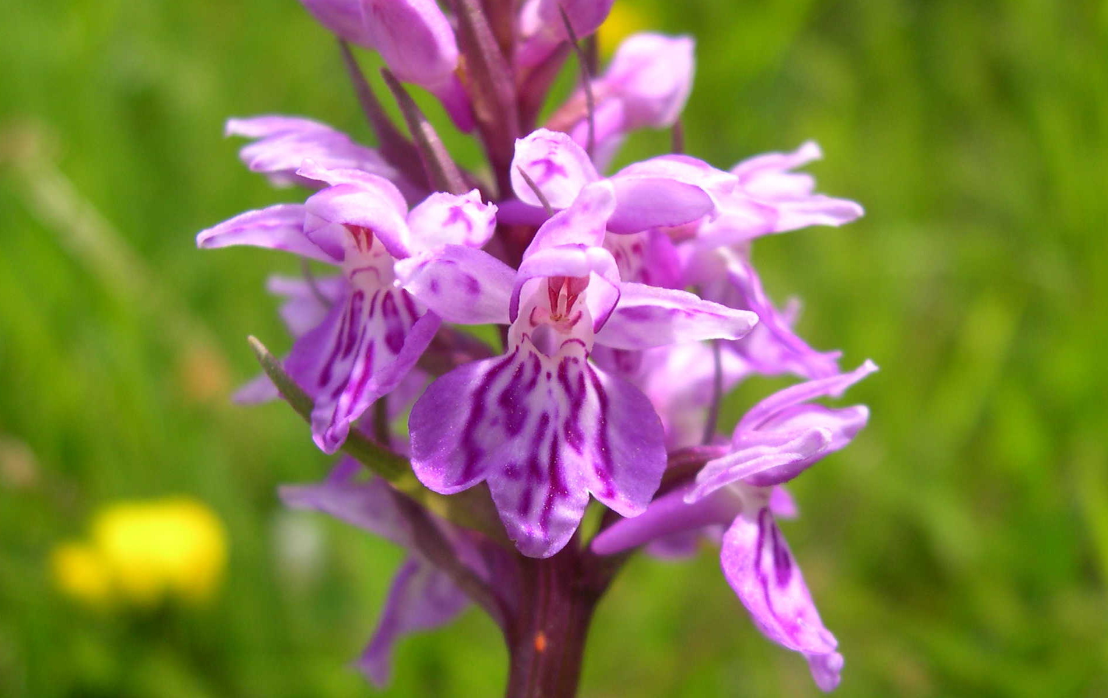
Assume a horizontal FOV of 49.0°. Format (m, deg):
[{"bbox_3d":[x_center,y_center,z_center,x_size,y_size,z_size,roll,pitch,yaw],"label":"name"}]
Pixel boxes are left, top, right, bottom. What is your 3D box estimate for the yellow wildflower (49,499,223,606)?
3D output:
[{"bbox_3d":[-0.075,0.037,0.220,0.029,0.016,0.022,0,18,0],"label":"yellow wildflower"}]

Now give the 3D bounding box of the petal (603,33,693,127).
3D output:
[{"bbox_3d":[0.006,-0.016,0.071,0.004,0.006,0.004,39,-6,-4],"label":"petal"}]

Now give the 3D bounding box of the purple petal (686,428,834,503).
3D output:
[{"bbox_3d":[0.012,0.007,0.069,0.009,0.003,0.003,-26,6,-5],"label":"purple petal"}]

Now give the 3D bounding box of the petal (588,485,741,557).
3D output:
[{"bbox_3d":[0.007,0.010,0.072,0.009,0.002,0.003,-21,0,0],"label":"petal"}]

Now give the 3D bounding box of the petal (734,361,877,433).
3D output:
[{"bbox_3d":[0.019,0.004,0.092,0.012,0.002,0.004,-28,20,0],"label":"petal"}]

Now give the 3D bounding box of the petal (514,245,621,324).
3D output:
[{"bbox_3d":[0.001,-0.003,0.059,0.005,0.004,0.003,2,9,0],"label":"petal"}]

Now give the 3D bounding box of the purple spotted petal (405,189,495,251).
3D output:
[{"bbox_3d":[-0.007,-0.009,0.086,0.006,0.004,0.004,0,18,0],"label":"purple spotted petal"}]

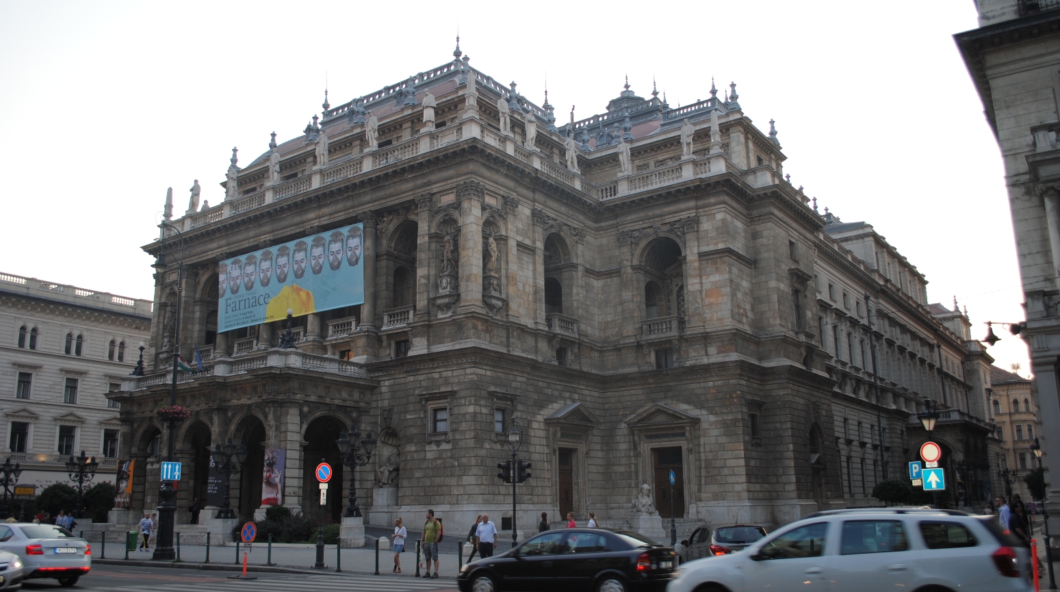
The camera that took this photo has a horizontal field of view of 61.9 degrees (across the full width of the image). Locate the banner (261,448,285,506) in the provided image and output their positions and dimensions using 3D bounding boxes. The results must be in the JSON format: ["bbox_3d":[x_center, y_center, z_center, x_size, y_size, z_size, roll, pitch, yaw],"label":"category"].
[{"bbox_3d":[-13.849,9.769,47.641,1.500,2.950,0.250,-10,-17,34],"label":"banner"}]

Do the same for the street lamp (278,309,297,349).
[{"bbox_3d":[-13.603,1.884,49.603,0.950,2.250,0.920,-1,-14,0],"label":"street lamp"}]

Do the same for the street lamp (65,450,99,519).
[{"bbox_3d":[-29.511,12.405,58.200,1.750,4.350,1.750,-11,-17,34],"label":"street lamp"}]

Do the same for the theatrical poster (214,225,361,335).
[{"bbox_3d":[-18.087,-1.099,65.653,16.100,5.800,0.100,-11,-17,34],"label":"theatrical poster"}]

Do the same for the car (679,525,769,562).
[{"bbox_3d":[5.214,6.874,23.793,1.750,1.490,4.000,0,-14,-3],"label":"car"}]

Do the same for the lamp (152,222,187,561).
[{"bbox_3d":[-13.694,3.439,33.232,0.950,12.400,1.600,-10,-17,34],"label":"lamp"}]

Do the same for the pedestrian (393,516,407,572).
[{"bbox_3d":[-3.761,7.208,25.584,0.380,1.600,0.440,11,-18,-39],"label":"pedestrian"}]

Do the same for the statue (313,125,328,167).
[{"bbox_3d":[-15.437,-11.061,65.287,0.900,2.800,0.750,-10,-17,34],"label":"statue"}]

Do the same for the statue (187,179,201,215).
[{"bbox_3d":[-28.282,-8.356,74.391,0.900,2.750,0.800,-10,-17,34],"label":"statue"}]

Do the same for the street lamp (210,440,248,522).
[{"bbox_3d":[-16.311,9.918,48.051,1.800,4.410,1.750,-10,-17,34],"label":"street lamp"}]

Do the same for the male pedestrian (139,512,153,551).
[{"bbox_3d":[-17.802,10.994,41.231,0.380,1.740,0.520,-12,-18,39],"label":"male pedestrian"}]

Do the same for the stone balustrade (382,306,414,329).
[{"bbox_3d":[-8.725,1.480,58.823,2.700,1.240,0.350,-11,-17,34],"label":"stone balustrade"}]

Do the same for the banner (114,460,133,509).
[{"bbox_3d":[-25.518,11.829,55.611,1.600,2.930,0.250,-10,-17,34],"label":"banner"}]

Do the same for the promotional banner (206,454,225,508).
[{"bbox_3d":[-19.449,11.311,54.573,1.750,3.300,0.060,-11,-17,34],"label":"promotional banner"}]

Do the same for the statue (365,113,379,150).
[{"bbox_3d":[-11.437,-11.972,64.111,0.880,2.780,0.720,-11,-17,34],"label":"statue"}]

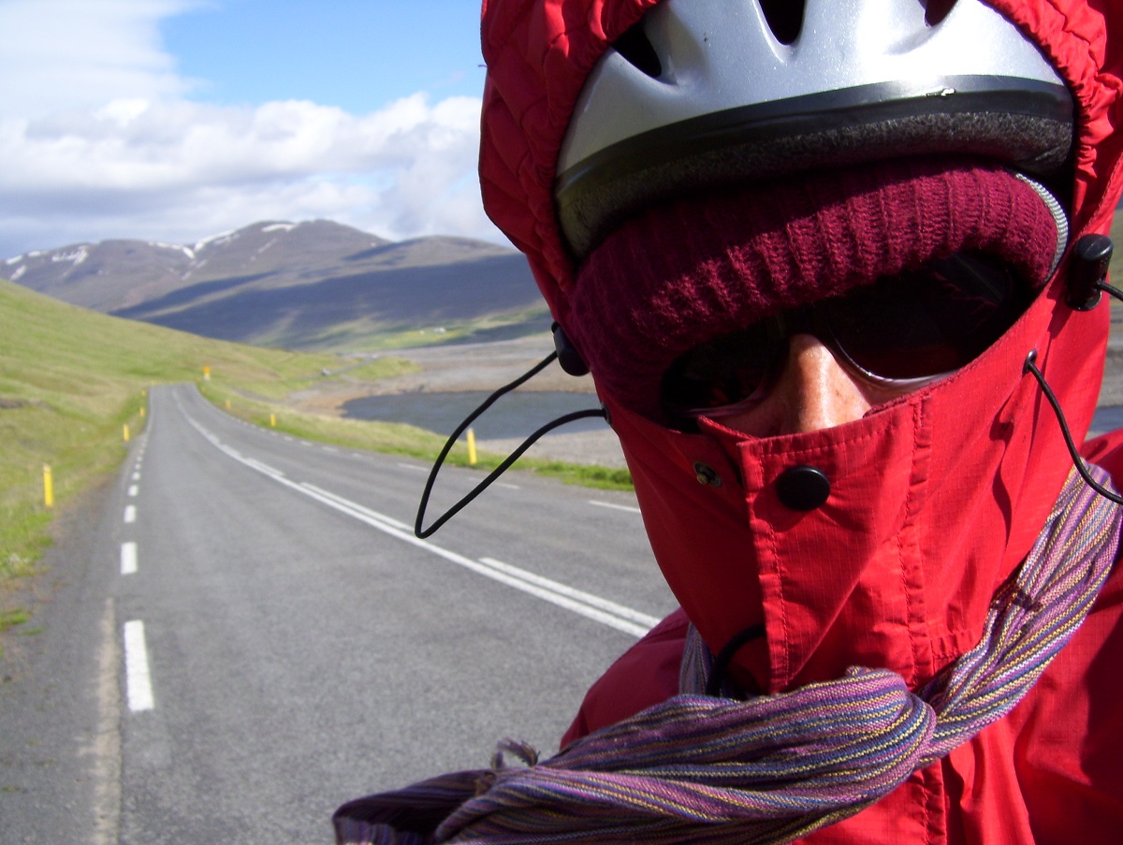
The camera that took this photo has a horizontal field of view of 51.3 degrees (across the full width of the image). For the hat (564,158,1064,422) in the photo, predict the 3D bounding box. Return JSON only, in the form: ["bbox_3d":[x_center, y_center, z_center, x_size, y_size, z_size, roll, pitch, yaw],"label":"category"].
[{"bbox_3d":[0.091,-0.096,0.472,0.190,0.170,0.225,-12,-15,15],"label":"hat"}]

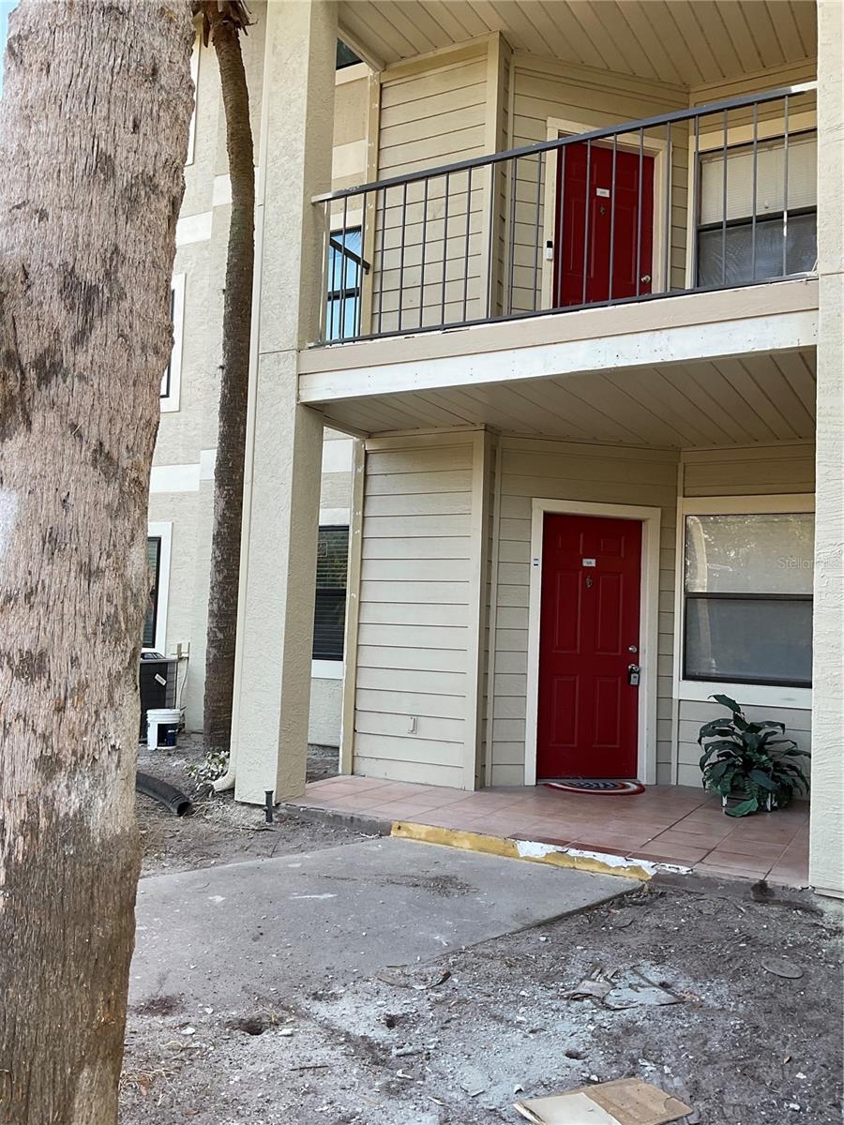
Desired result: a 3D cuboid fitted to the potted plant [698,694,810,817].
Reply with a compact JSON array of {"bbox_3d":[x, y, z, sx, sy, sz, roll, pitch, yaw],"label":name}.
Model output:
[{"bbox_3d":[2.344,1.341,6.622,0.780,0.750,0.720,0,-4,28],"label":"potted plant"}]

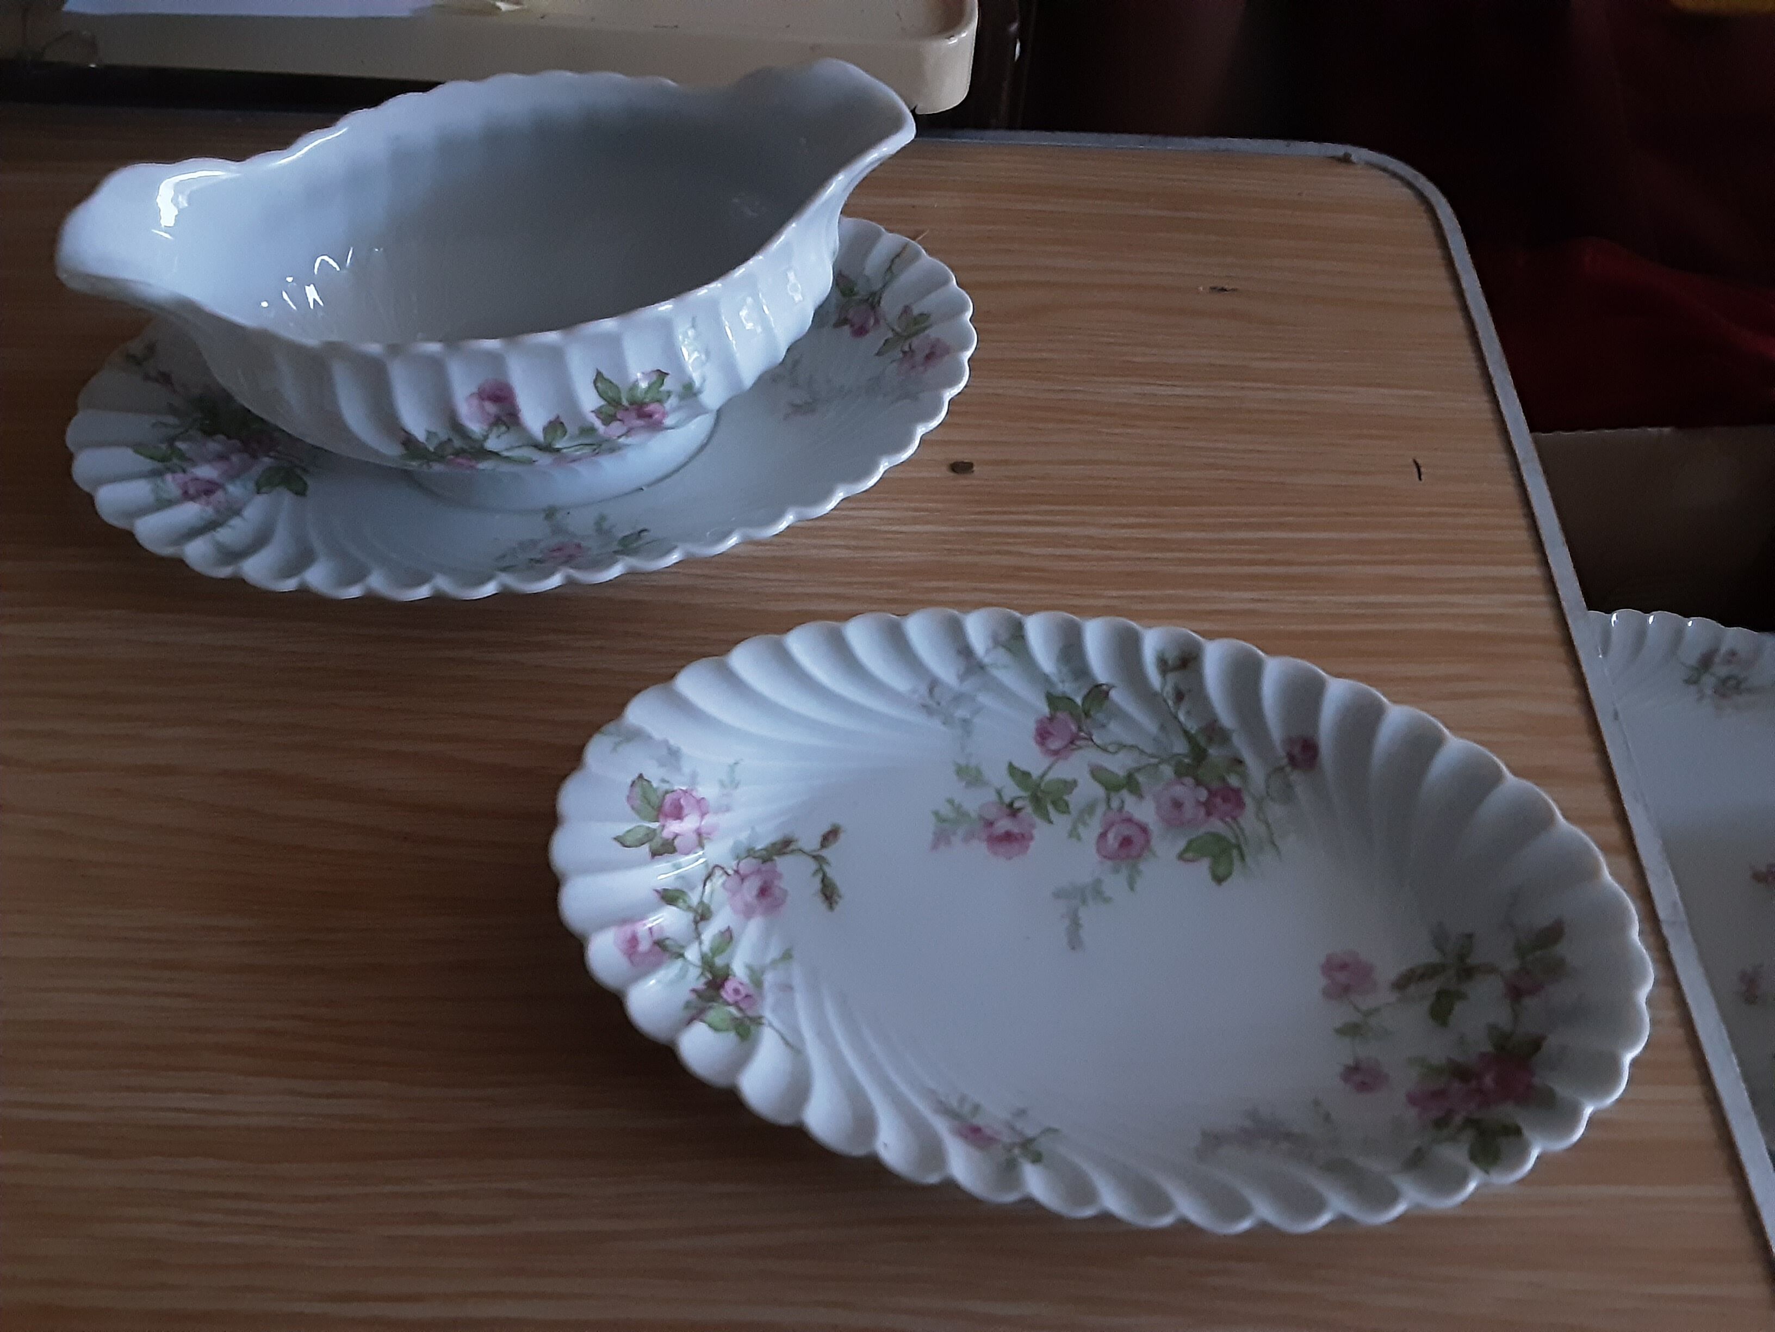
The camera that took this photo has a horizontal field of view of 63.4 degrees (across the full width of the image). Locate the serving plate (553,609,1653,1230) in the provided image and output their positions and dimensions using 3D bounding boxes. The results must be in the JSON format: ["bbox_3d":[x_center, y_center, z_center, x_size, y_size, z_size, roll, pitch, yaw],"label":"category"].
[{"bbox_3d":[0.040,0.052,0.299,0.218,0.034,0.130,10,55,4],"label":"serving plate"}]

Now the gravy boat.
[{"bbox_3d":[-0.089,-0.092,0.355,0.187,0.085,0.106,-12,56,-10],"label":"gravy boat"}]

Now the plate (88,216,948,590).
[{"bbox_3d":[-0.090,-0.071,0.386,0.236,0.025,0.148,-11,56,-10],"label":"plate"}]

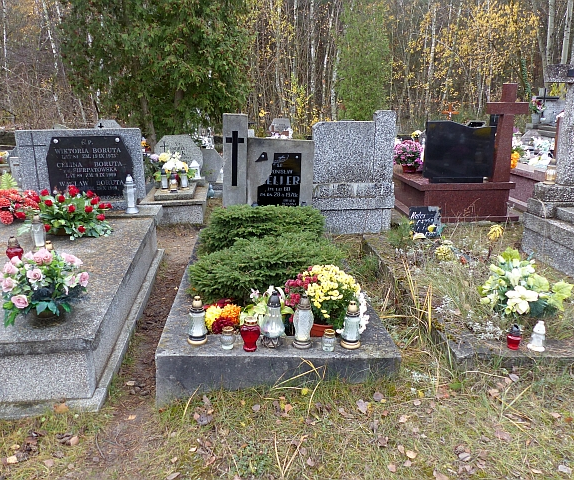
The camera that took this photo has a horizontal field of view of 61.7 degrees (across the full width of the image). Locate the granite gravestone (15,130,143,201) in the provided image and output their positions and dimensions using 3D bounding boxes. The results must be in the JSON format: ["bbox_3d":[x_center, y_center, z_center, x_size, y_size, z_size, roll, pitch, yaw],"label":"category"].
[{"bbox_3d":[-1.840,-0.665,4.324,1.081,0.639,0.144,-2,15,-8],"label":"granite gravestone"}]

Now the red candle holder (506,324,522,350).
[{"bbox_3d":[1.109,0.477,2.354,0.068,0.120,0.068,0,15,0],"label":"red candle holder"}]

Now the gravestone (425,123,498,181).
[{"bbox_3d":[2.050,-1.040,5.695,0.814,0.711,0.113,-1,15,-3],"label":"gravestone"}]

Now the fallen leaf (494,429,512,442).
[{"bbox_3d":[0.830,0.754,1.851,0.043,0.021,0.077,-12,19,-38],"label":"fallen leaf"}]

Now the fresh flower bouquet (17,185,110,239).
[{"bbox_3d":[-1.747,-0.224,3.792,0.660,0.370,0.450,-2,15,-7],"label":"fresh flower bouquet"}]

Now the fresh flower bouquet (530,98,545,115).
[{"bbox_3d":[4.723,-2.517,9.064,0.268,0.288,0.247,0,15,0],"label":"fresh flower bouquet"}]

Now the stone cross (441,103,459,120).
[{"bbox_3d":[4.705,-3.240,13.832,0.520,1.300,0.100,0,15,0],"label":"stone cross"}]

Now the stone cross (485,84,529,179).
[{"bbox_3d":[2.587,-1.244,5.640,0.494,1.133,0.134,-1,15,-3],"label":"stone cross"}]

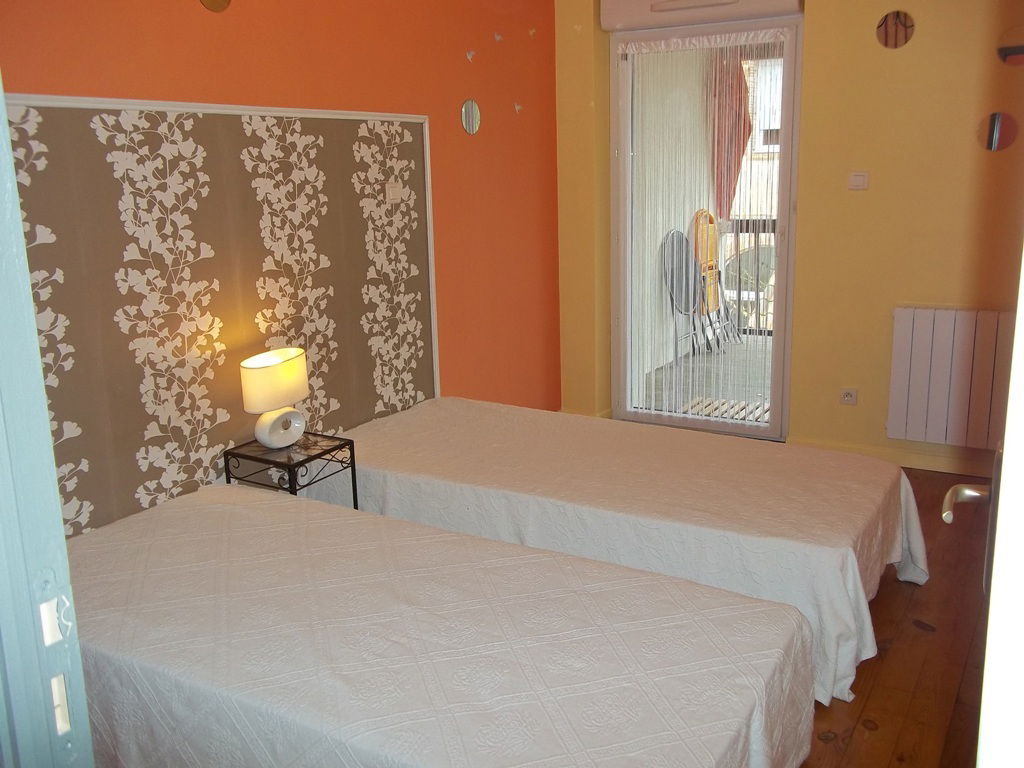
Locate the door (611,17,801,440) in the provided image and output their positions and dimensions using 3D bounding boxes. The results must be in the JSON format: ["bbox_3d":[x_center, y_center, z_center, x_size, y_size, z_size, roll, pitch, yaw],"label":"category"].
[{"bbox_3d":[0.917,-0.731,4.694,0.828,1.880,0.040,5,15,28],"label":"door"}]

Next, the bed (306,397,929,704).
[{"bbox_3d":[0.282,0.449,3.164,1.878,0.475,0.934,5,15,28],"label":"bed"}]

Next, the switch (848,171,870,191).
[{"bbox_3d":[1.514,-0.887,4.134,0.084,0.080,0.015,5,15,28],"label":"switch"}]

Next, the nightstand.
[{"bbox_3d":[-0.685,0.469,2.999,0.303,0.564,0.291,5,15,28],"label":"nightstand"}]

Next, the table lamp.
[{"bbox_3d":[-0.720,0.058,2.906,0.147,0.281,0.304,2,14,15],"label":"table lamp"}]

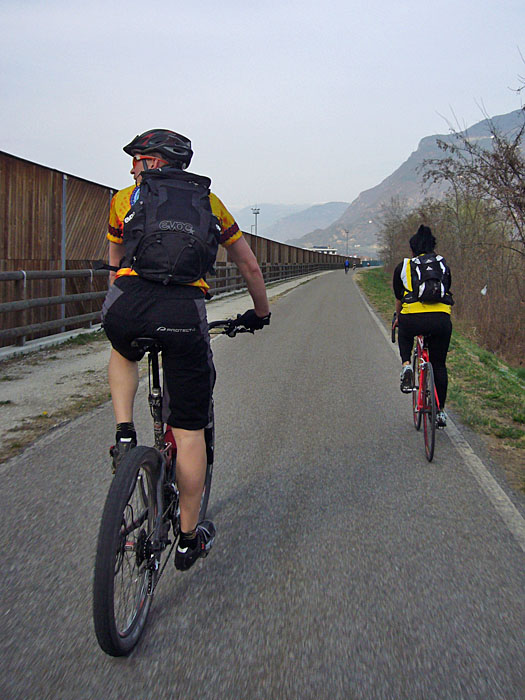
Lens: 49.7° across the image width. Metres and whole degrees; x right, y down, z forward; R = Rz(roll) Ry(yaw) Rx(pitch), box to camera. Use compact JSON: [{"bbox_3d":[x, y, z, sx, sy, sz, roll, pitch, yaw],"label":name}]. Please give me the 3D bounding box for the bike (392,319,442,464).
[{"bbox_3d":[1.215,0.225,4.280,0.450,0.960,1.640,1,7,10],"label":"bike"}]

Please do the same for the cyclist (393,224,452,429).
[{"bbox_3d":[1.210,-0.170,4.250,0.480,1.520,0.880,1,7,10],"label":"cyclist"}]

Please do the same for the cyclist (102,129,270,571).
[{"bbox_3d":[-0.365,-0.030,2.430,0.680,1.710,0.900,1,7,9],"label":"cyclist"}]

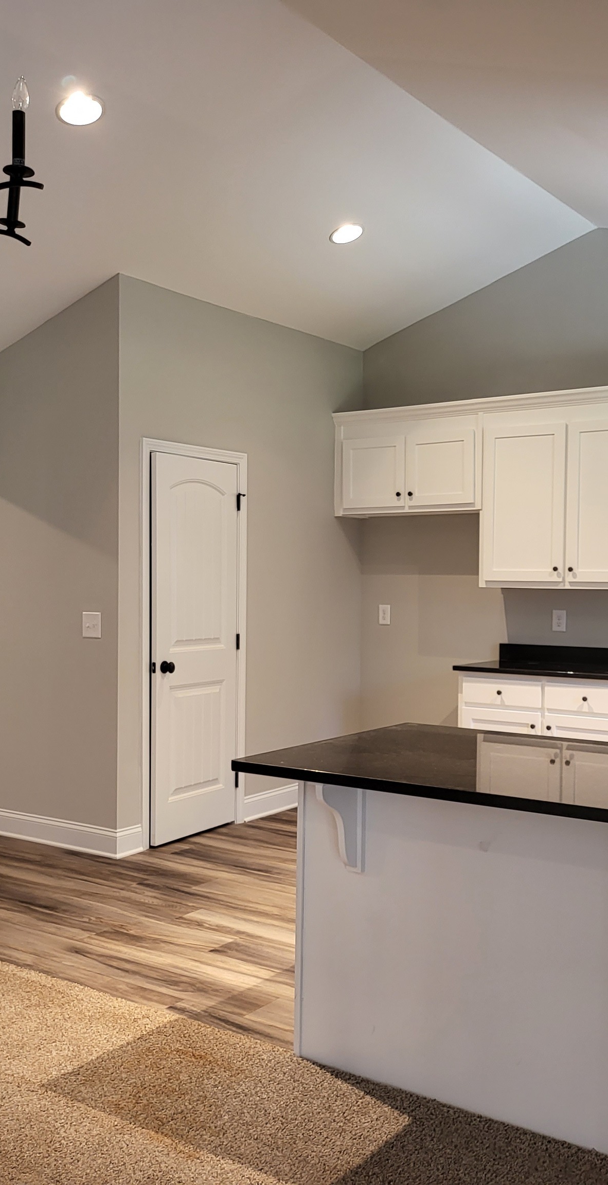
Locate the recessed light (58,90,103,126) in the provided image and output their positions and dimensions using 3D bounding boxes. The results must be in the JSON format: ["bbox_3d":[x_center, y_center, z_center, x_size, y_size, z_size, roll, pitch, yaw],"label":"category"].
[{"bbox_3d":[-0.851,-1.835,4.171,0.185,0.025,0.185,-14,-9,-2],"label":"recessed light"}]

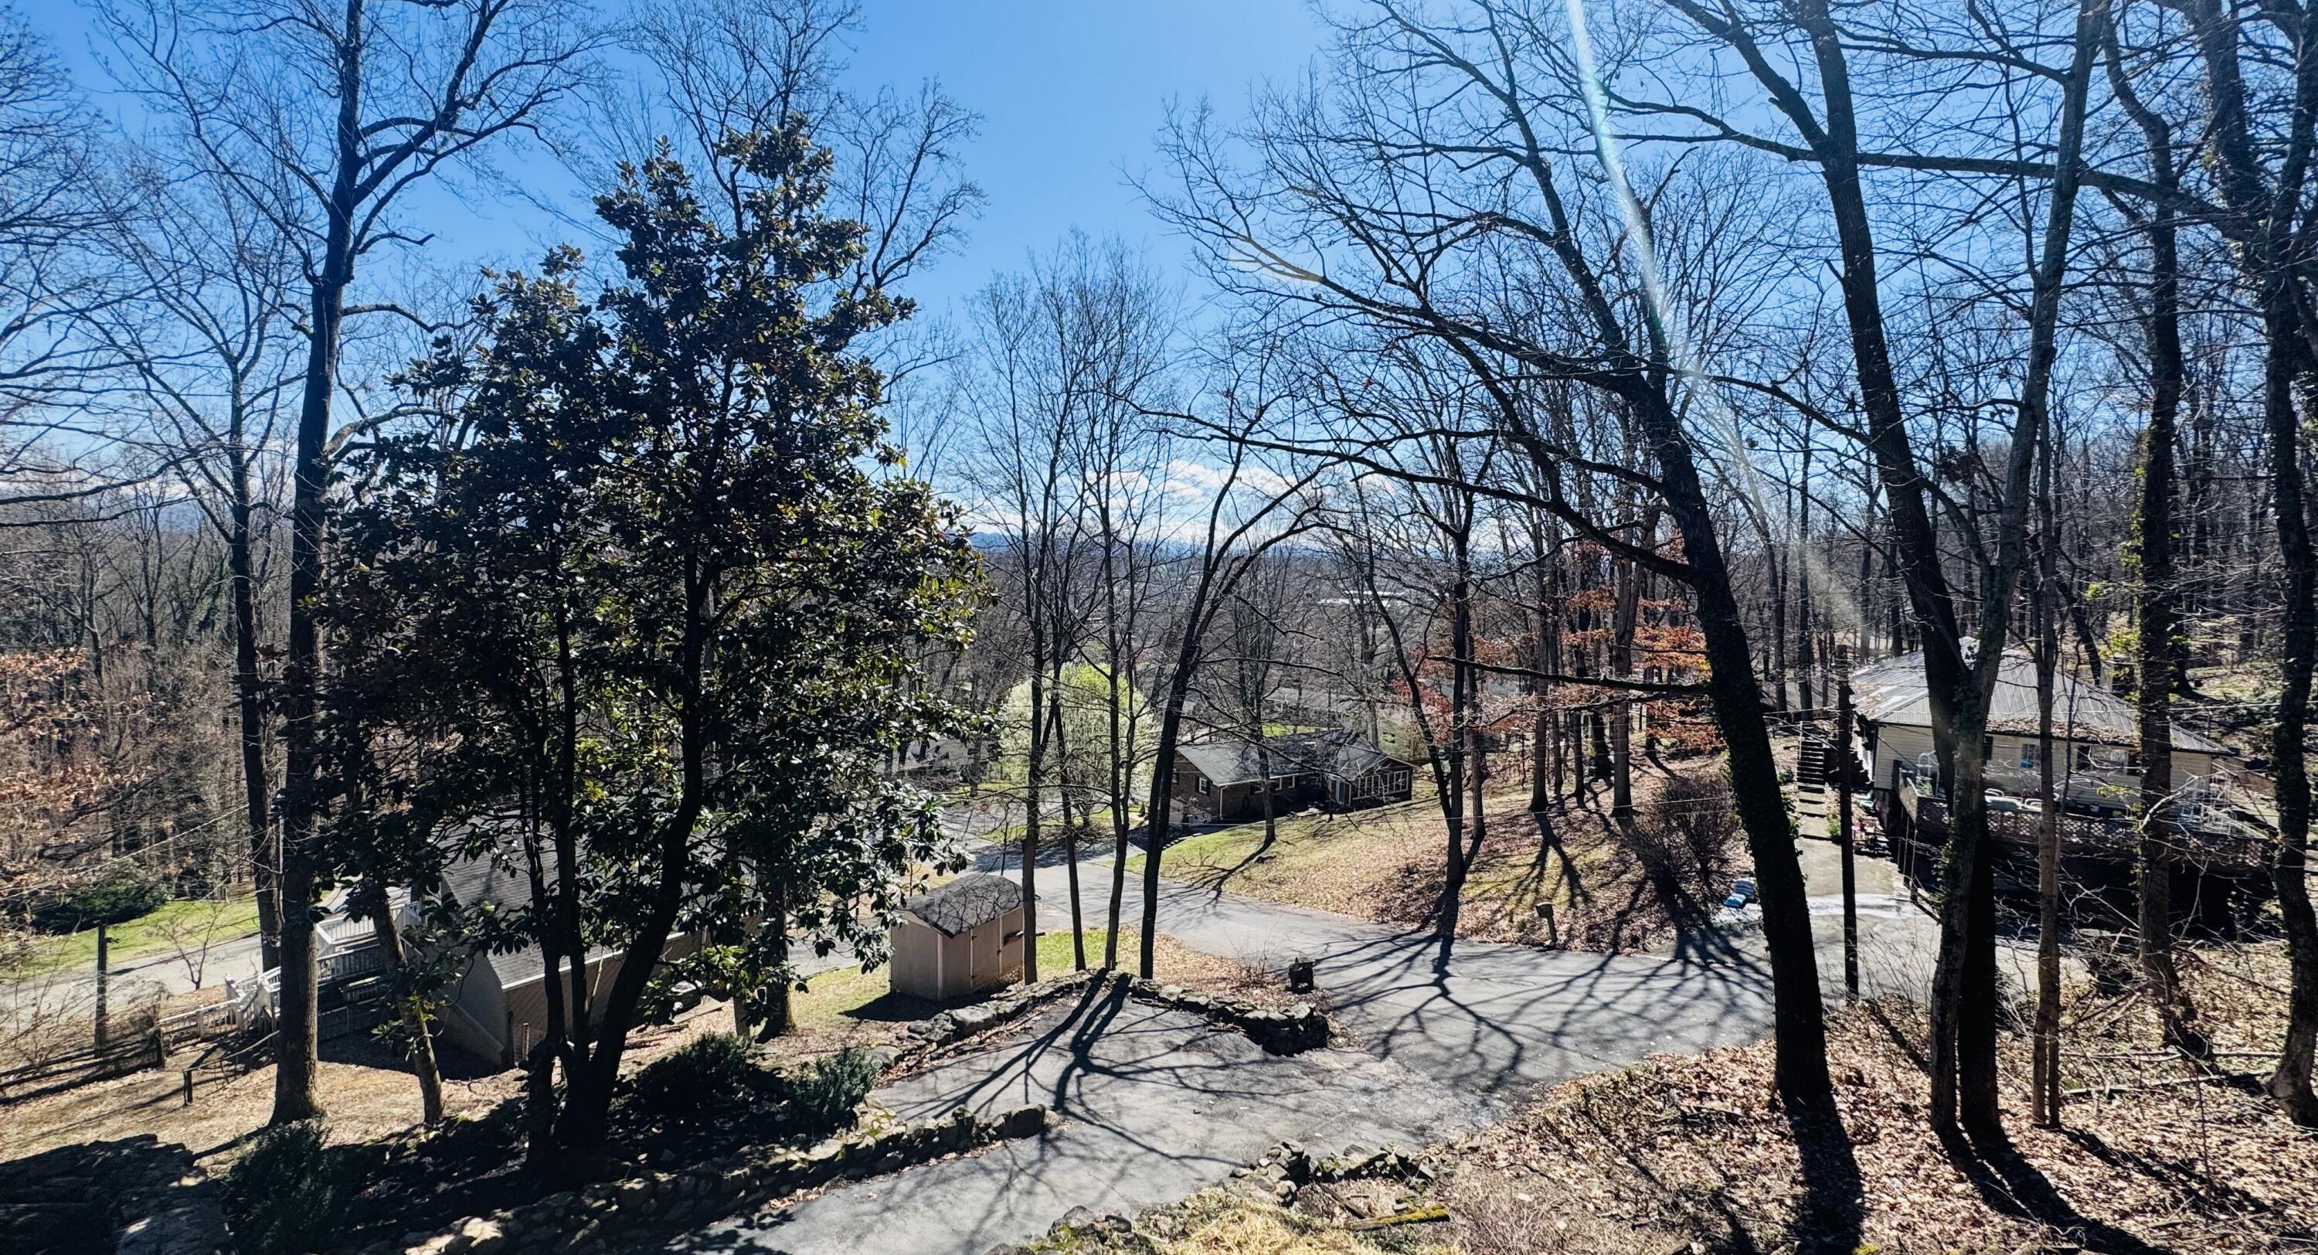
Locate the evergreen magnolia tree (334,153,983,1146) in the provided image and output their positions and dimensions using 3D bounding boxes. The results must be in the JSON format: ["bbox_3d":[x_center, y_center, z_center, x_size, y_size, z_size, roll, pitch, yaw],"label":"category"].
[{"bbox_3d":[-6.650,0.420,12.800,8.100,14.000,7.700,0,4,0],"label":"evergreen magnolia tree"}]

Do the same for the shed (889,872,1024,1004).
[{"bbox_3d":[-5.437,8.419,25.972,2.410,2.247,3.727,2,5,29],"label":"shed"}]

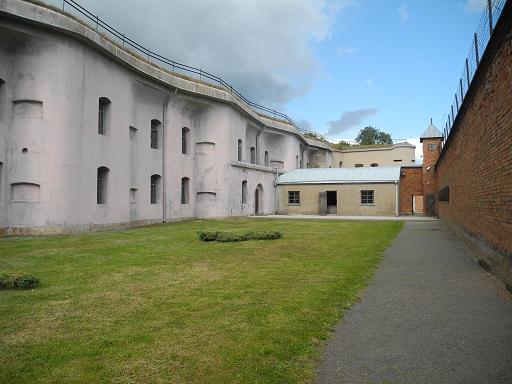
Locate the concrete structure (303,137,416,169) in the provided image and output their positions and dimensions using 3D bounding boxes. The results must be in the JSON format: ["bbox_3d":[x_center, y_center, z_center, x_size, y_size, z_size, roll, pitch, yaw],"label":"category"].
[{"bbox_3d":[16.032,-2.164,60.959,16.000,10.200,10.500,-1,-2,22],"label":"concrete structure"}]

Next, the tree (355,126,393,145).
[{"bbox_3d":[24.970,-8.666,88.283,8.200,10.500,8.200,0,-2,0],"label":"tree"}]

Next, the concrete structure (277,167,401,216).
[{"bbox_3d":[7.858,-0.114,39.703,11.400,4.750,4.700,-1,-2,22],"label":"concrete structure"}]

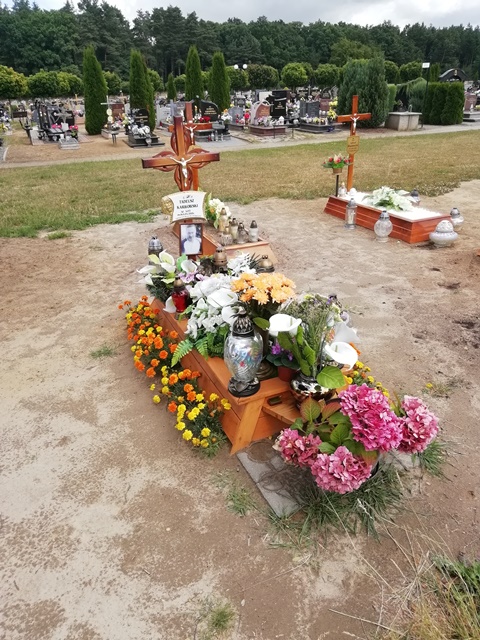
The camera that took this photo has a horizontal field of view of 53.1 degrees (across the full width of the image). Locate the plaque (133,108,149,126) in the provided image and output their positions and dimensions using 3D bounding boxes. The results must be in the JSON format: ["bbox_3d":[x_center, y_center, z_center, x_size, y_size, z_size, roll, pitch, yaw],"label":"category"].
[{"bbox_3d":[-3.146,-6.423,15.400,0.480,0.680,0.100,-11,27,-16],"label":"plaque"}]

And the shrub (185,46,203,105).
[{"bbox_3d":[-1.988,-10.266,21.000,0.800,3.150,0.800,-10,27,-14],"label":"shrub"}]

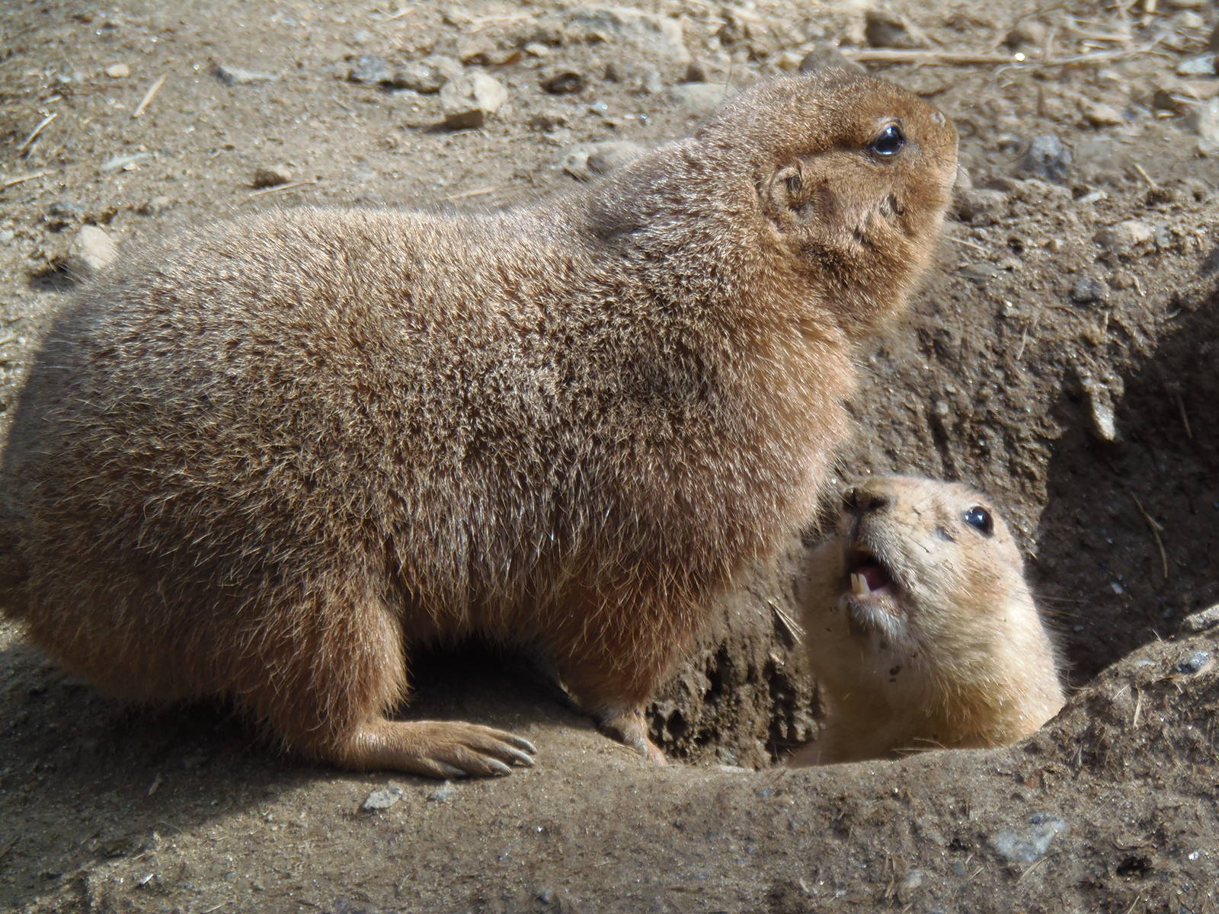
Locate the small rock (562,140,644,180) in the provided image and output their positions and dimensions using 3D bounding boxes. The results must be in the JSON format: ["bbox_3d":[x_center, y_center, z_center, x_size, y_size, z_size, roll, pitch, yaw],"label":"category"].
[{"bbox_3d":[-0.002,-0.101,3.900,0.028,0.010,0.021,0,21,0],"label":"small rock"}]

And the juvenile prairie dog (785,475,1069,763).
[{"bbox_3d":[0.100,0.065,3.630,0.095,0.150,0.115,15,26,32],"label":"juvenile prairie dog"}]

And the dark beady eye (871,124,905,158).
[{"bbox_3d":[0.086,-0.099,3.570,0.011,0.010,0.007,-8,23,-19],"label":"dark beady eye"}]

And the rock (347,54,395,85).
[{"bbox_3d":[-0.084,-0.136,4.040,0.017,0.009,0.014,0,22,0],"label":"rock"}]

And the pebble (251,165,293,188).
[{"bbox_3d":[-0.116,-0.097,3.956,0.014,0.006,0.011,0,22,0],"label":"pebble"}]

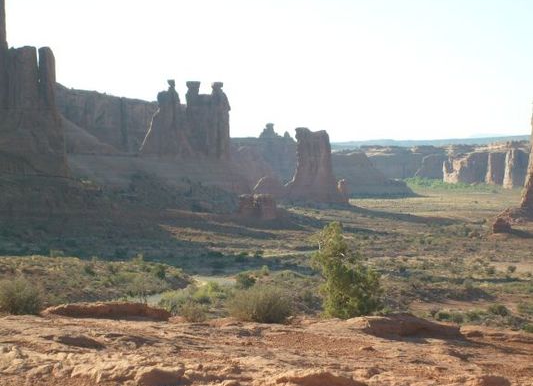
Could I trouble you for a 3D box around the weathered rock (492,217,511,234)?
[{"bbox_3d":[129.556,17.917,900.000,9.800,8.800,9.000,0,2,8],"label":"weathered rock"}]

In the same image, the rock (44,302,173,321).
[{"bbox_3d":[-2.058,1.524,21.000,1.620,0.250,0.850,0,2,-6],"label":"rock"}]

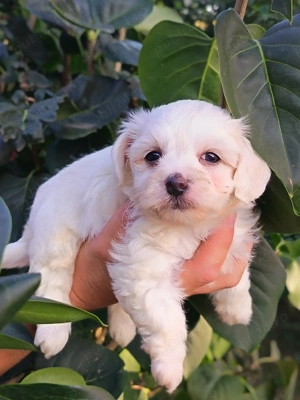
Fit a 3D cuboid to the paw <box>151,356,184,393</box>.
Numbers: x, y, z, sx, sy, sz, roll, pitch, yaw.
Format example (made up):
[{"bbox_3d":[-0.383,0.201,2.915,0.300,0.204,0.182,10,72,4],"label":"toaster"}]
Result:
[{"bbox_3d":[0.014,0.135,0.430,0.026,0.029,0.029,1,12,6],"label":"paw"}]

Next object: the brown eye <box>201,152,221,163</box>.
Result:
[{"bbox_3d":[0.047,-0.033,0.432,0.015,0.009,0.009,2,6,-5],"label":"brown eye"}]

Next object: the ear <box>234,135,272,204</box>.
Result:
[{"bbox_3d":[0.084,-0.025,0.452,0.028,0.053,0.020,-8,6,-5],"label":"ear"}]

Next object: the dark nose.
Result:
[{"bbox_3d":[0.020,-0.012,0.415,0.018,0.018,0.014,3,6,10],"label":"dark nose"}]

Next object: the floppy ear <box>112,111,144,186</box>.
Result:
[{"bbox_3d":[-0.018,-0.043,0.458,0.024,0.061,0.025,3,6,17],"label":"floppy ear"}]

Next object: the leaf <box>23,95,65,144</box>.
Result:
[{"bbox_3d":[-0.126,-0.097,0.660,0.052,0.056,0.035,-1,12,-6],"label":"leaf"}]

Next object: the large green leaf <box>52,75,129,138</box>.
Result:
[{"bbox_3d":[-0.071,-0.111,0.660,0.094,0.074,0.050,-1,12,-3],"label":"large green leaf"}]

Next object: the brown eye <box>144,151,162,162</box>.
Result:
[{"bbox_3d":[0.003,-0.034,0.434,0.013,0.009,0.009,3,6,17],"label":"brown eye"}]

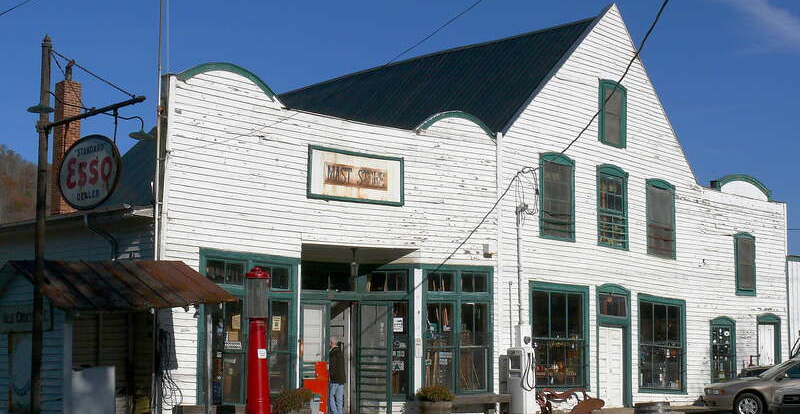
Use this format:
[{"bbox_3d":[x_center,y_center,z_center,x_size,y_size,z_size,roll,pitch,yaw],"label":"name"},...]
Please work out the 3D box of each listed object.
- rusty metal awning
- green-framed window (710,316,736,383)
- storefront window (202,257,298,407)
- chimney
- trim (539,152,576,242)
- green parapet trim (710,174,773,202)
[{"bbox_3d":[-4.174,1.197,16.373,3.000,0.880,2.000,7,-10,-41],"label":"rusty metal awning"},{"bbox_3d":[9.051,4.041,29.760,1.236,1.942,0.150,6,-9,-40],"label":"green-framed window"},{"bbox_3d":[-2.719,2.205,19.396,2.220,2.700,0.200,7,-10,-41],"label":"storefront window"},{"bbox_3d":[-8.660,-1.616,27.528,0.430,4.186,0.510,7,-10,-41],"label":"chimney"},{"bbox_3d":[3.831,-0.254,25.680,1.309,2.108,0.130,6,-9,-40],"label":"trim"},{"bbox_3d":[10.241,-0.636,31.532,3.100,0.680,0.350,7,-10,-41],"label":"green parapet trim"}]

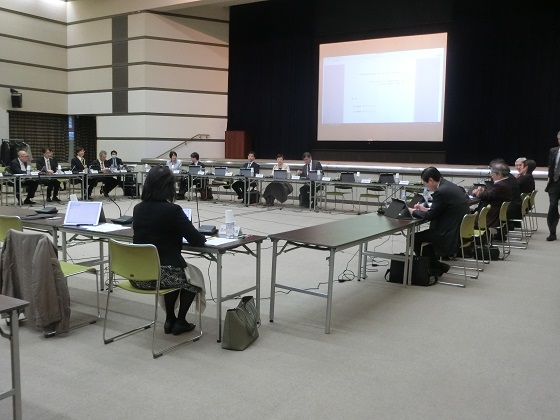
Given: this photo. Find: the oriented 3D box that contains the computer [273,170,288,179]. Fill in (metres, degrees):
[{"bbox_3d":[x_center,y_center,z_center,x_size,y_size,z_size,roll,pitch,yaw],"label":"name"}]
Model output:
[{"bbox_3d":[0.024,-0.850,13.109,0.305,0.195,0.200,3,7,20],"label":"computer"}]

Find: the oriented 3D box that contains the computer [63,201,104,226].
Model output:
[{"bbox_3d":[-1.710,0.029,4.812,0.290,0.195,0.170,1,7,2],"label":"computer"}]

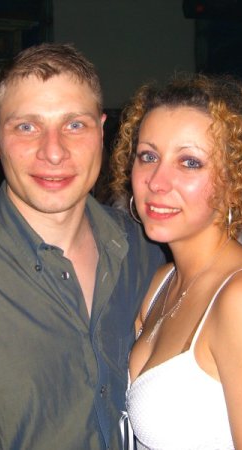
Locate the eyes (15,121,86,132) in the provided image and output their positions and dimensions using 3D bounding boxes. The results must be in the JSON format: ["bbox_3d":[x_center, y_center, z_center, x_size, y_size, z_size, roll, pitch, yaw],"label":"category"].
[{"bbox_3d":[-0.097,-0.135,0.905,0.095,0.015,0.022,-2,8,-11],"label":"eyes"}]

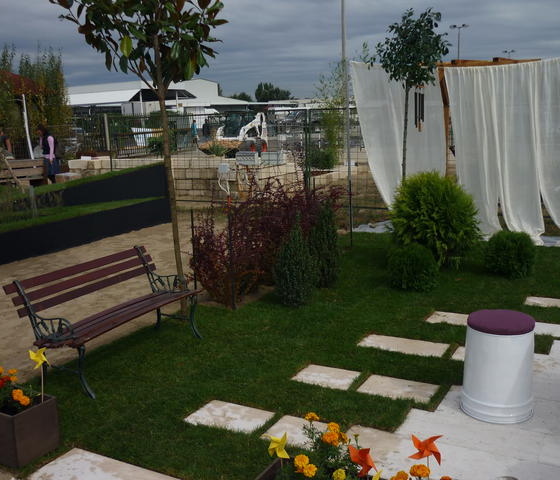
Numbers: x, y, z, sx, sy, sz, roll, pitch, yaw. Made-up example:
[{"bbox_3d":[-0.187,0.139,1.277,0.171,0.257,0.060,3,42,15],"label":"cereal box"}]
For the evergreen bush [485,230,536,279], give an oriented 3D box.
[{"bbox_3d":[2.494,0.126,6.600,0.540,0.510,0.540,-2,9,0],"label":"evergreen bush"}]

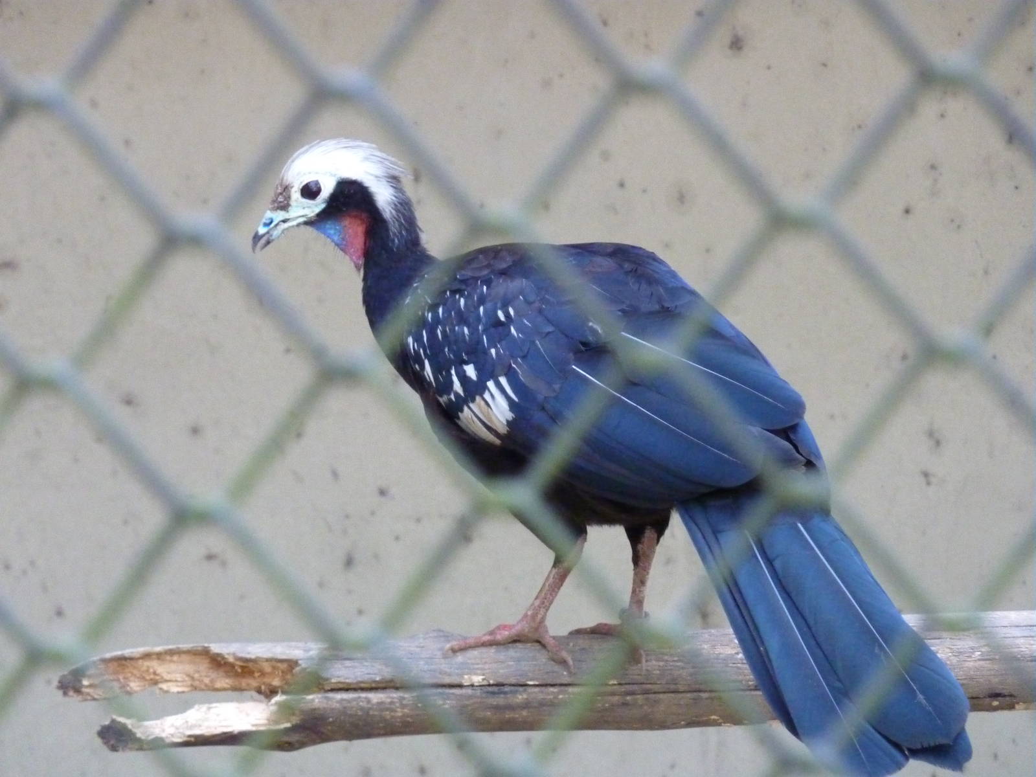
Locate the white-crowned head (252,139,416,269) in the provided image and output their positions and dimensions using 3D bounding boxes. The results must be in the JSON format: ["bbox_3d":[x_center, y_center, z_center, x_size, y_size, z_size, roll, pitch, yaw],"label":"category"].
[{"bbox_3d":[-0.125,-0.124,3.400,0.109,0.089,0.051,-10,0,0],"label":"white-crowned head"}]

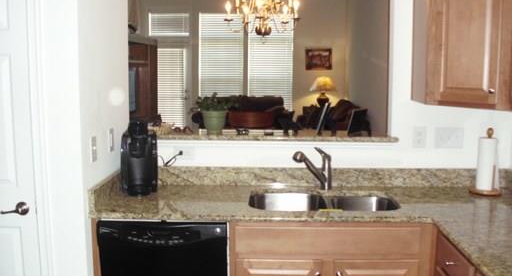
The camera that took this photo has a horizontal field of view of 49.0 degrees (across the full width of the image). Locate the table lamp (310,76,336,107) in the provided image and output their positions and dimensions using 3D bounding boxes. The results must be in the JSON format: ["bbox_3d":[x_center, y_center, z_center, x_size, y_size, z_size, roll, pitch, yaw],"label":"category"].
[{"bbox_3d":[1.236,-0.785,10.259,0.460,0.670,0.460,0,8,2],"label":"table lamp"}]

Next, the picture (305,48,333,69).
[{"bbox_3d":[1.177,-1.468,10.550,0.502,0.396,0.030,0,8,2],"label":"picture"}]

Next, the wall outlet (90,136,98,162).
[{"bbox_3d":[-0.726,0.052,2.521,0.009,0.116,0.072,0,8,2],"label":"wall outlet"}]

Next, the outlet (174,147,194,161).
[{"bbox_3d":[-0.394,0.086,3.087,0.115,0.073,0.009,0,8,2],"label":"outlet"}]

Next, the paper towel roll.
[{"bbox_3d":[1.207,0.133,2.933,0.112,0.280,0.112,0,8,2],"label":"paper towel roll"}]

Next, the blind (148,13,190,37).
[{"bbox_3d":[-1.625,-2.121,10.558,0.782,0.429,0.060,0,8,2],"label":"blind"}]

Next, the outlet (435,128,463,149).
[{"bbox_3d":[1.047,0.002,3.036,0.162,0.115,0.009,0,8,2],"label":"outlet"}]

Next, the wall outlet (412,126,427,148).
[{"bbox_3d":[0.890,-0.002,3.040,0.072,0.115,0.009,0,8,2],"label":"wall outlet"}]

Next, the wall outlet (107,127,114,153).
[{"bbox_3d":[-0.717,0.012,2.788,0.009,0.116,0.072,0,8,2],"label":"wall outlet"}]

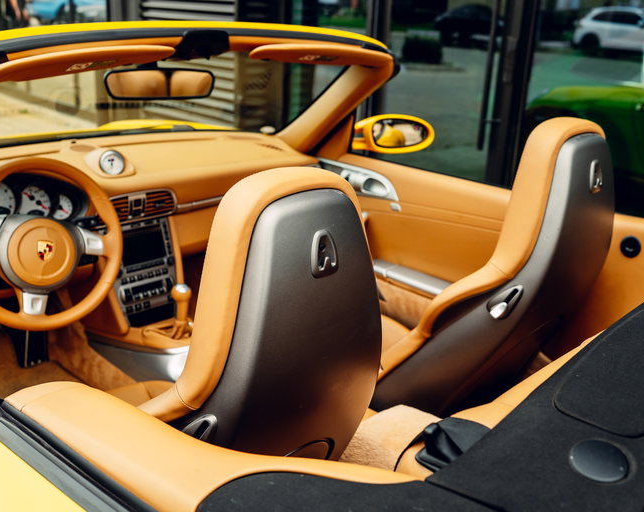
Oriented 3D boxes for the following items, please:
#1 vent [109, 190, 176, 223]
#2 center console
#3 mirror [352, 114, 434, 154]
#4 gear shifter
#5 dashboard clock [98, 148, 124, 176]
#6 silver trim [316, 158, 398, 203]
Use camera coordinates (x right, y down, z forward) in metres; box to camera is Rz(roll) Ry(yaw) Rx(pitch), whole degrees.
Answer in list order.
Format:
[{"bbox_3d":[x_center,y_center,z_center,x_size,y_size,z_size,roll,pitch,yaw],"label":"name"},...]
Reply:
[{"bbox_3d":[-0.505,-0.132,2.007,0.235,0.078,0.045,-15,18,-42],"label":"vent"},{"bbox_3d":[-0.478,0.045,2.020,0.170,0.280,0.070,-16,11,-40],"label":"center console"},{"bbox_3d":[0.219,-0.393,2.404,0.270,0.126,0.130,-8,21,-24],"label":"mirror"},{"bbox_3d":[-0.361,0.140,1.899,0.052,0.140,0.050,3,18,-1],"label":"gear shifter"},{"bbox_3d":[-0.571,-0.253,2.030,0.066,0.066,0.035,-16,10,-40],"label":"dashboard clock"},{"bbox_3d":[0.110,-0.232,2.292,0.045,0.090,0.360,-16,25,-40],"label":"silver trim"}]

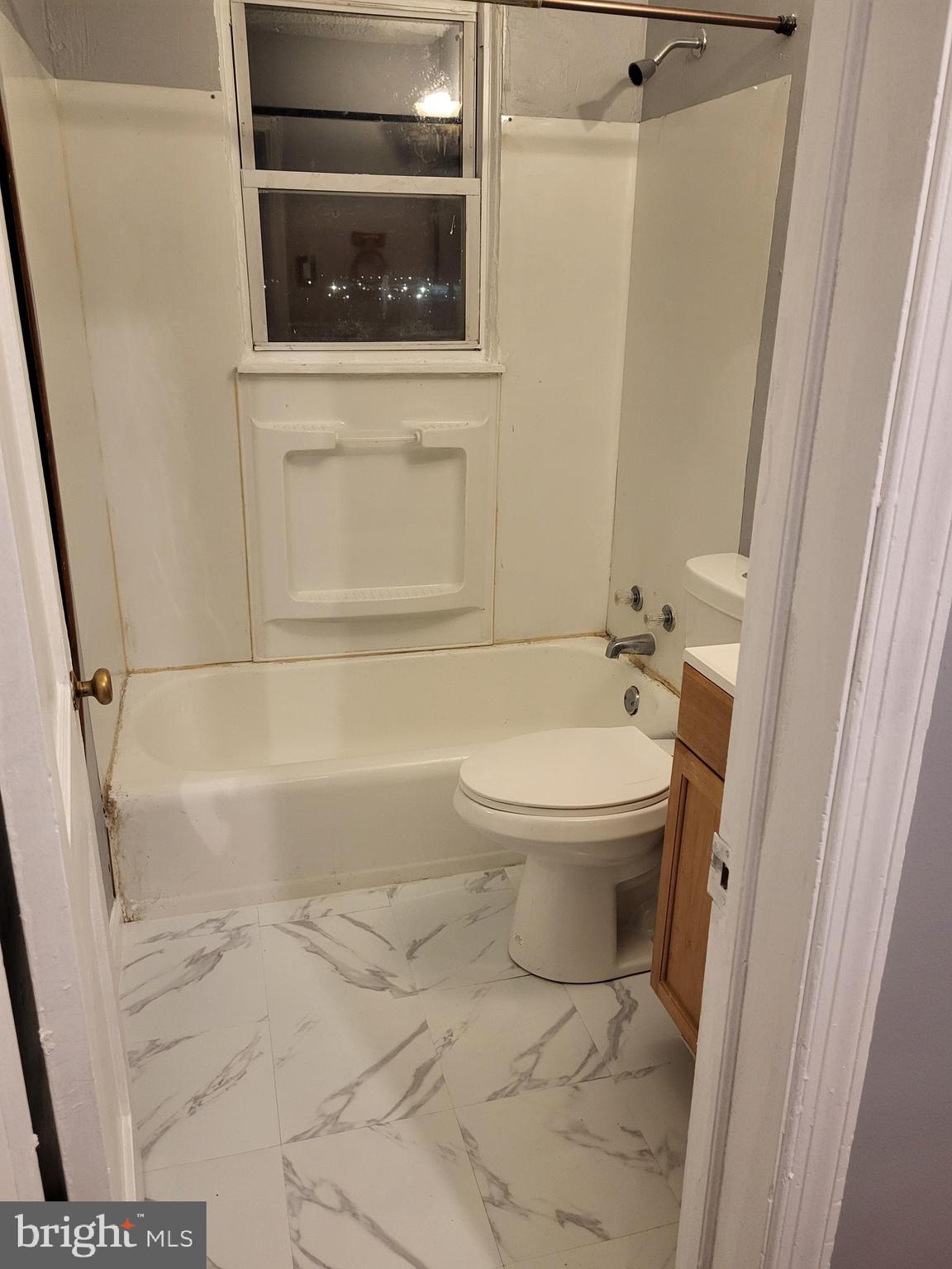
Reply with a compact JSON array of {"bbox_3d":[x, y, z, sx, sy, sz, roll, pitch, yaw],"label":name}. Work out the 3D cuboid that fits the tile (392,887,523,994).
[{"bbox_3d":[-0.014,0.690,2.166,0.305,0.008,0.305,-5,21,-15],"label":"tile"}]

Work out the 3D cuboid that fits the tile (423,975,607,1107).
[{"bbox_3d":[0.067,0.791,1.891,0.305,0.008,0.305,-5,21,-15],"label":"tile"}]

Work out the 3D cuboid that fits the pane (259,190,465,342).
[{"bbox_3d":[-0.294,-0.987,2.577,0.547,0.374,0.012,-4,21,-15],"label":"pane"}]

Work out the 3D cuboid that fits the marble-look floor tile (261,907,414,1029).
[{"bbox_3d":[-0.308,0.713,2.089,0.305,0.008,0.305,-5,21,-15],"label":"marble-look floor tile"}]

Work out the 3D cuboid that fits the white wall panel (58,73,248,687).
[{"bbox_3d":[-0.817,-0.605,2.531,0.369,1.492,0.012,-4,21,-15],"label":"white wall panel"}]

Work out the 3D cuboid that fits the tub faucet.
[{"bbox_3d":[0.446,0.035,2.790,0.140,0.069,0.059,-4,21,-15],"label":"tub faucet"}]

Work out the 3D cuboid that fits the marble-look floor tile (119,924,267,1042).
[{"bbox_3d":[-0.597,0.736,2.013,0.296,0.008,0.305,-5,21,-15],"label":"marble-look floor tile"}]

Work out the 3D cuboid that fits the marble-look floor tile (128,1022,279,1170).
[{"bbox_3d":[-0.517,0.838,1.737,0.296,0.008,0.305,-5,21,-15],"label":"marble-look floor tile"}]

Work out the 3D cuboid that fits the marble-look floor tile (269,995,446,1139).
[{"bbox_3d":[-0.227,0.815,1.813,0.305,0.008,0.305,-5,21,-15],"label":"marble-look floor tile"}]

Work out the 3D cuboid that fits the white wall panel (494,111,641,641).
[{"bbox_3d":[0.251,-0.686,2.818,0.397,1.490,0.012,-4,21,-15],"label":"white wall panel"}]

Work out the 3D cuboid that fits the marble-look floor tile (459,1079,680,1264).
[{"bbox_3d":[0.149,0.899,1.624,0.306,0.008,0.306,-4,21,-15],"label":"marble-look floor tile"}]

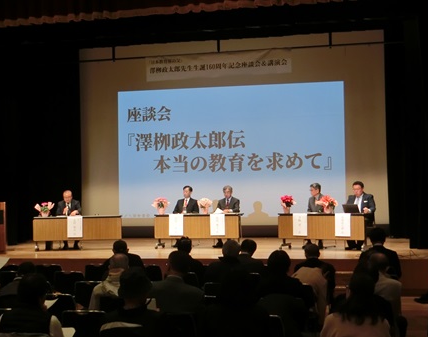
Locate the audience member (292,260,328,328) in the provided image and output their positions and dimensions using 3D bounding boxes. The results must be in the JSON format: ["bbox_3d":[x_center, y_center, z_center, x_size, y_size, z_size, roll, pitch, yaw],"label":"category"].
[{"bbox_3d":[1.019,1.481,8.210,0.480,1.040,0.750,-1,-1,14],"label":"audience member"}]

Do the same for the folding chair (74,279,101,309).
[{"bbox_3d":[-1.506,1.835,10.076,0.450,0.790,0.500,-1,-1,11],"label":"folding chair"}]

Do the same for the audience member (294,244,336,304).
[{"bbox_3d":[1.230,1.507,9.400,0.510,1.210,0.750,-1,-1,11],"label":"audience member"}]

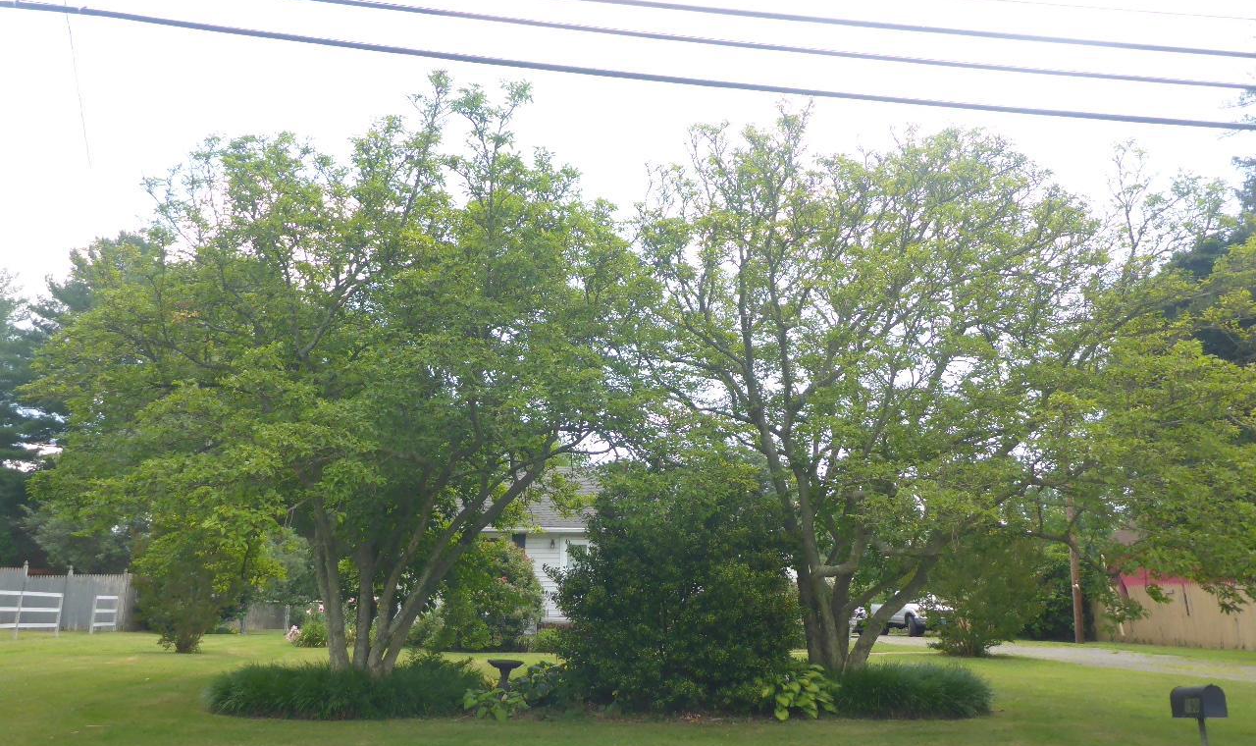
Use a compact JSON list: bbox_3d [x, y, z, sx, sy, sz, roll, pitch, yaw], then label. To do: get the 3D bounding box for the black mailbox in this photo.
[{"bbox_3d":[4.184,2.414,7.450,0.175,0.230,0.480,0,-17,3],"label":"black mailbox"}]

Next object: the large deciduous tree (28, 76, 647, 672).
[{"bbox_3d":[-4.600,0.172,16.356,9.400,9.800,8.800,0,-13,0],"label":"large deciduous tree"}]

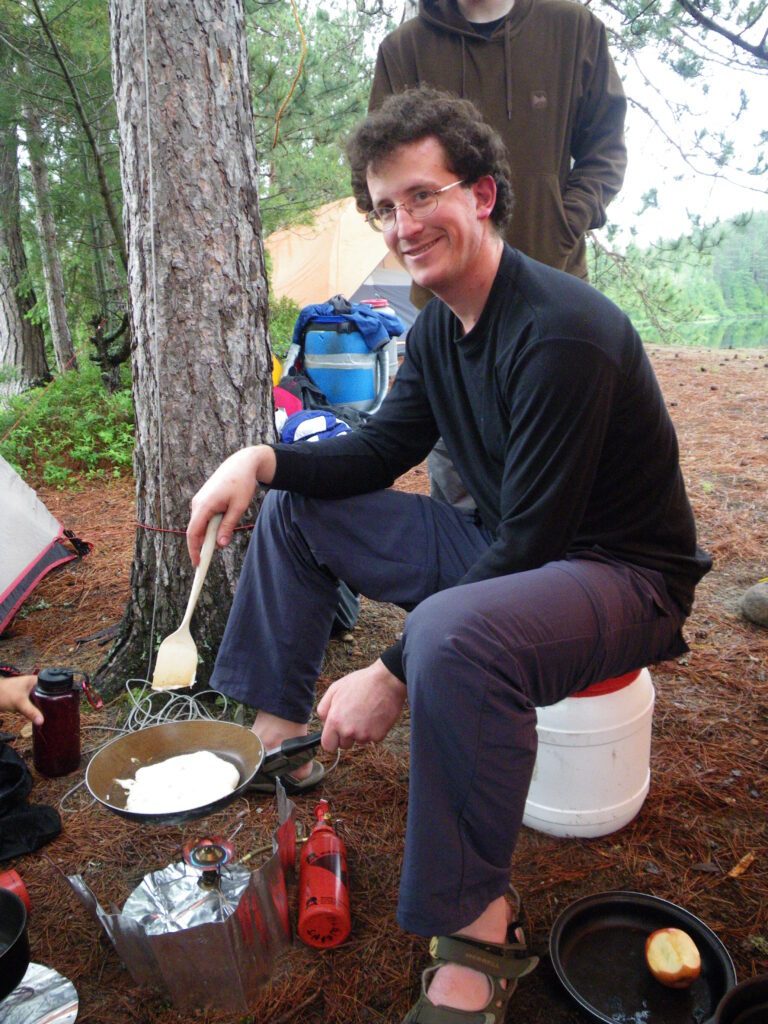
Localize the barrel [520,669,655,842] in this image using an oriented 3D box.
[{"bbox_3d":[0.338,0.389,1.515,0.286,0.298,0.286,-4,17,1],"label":"barrel"}]

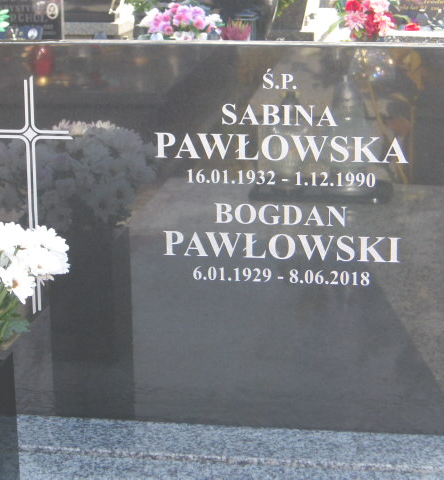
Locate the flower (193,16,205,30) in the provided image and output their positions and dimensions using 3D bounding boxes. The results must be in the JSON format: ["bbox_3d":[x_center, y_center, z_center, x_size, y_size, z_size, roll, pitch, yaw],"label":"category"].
[{"bbox_3d":[-0.104,-0.956,7.100,0.053,0.060,0.040,1,11,3],"label":"flower"}]

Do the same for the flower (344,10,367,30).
[{"bbox_3d":[0.552,-0.907,6.650,0.091,0.080,0.055,1,11,3],"label":"flower"}]

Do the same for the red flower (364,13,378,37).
[{"bbox_3d":[0.625,-0.900,6.720,0.070,0.097,0.060,1,11,3],"label":"red flower"}]

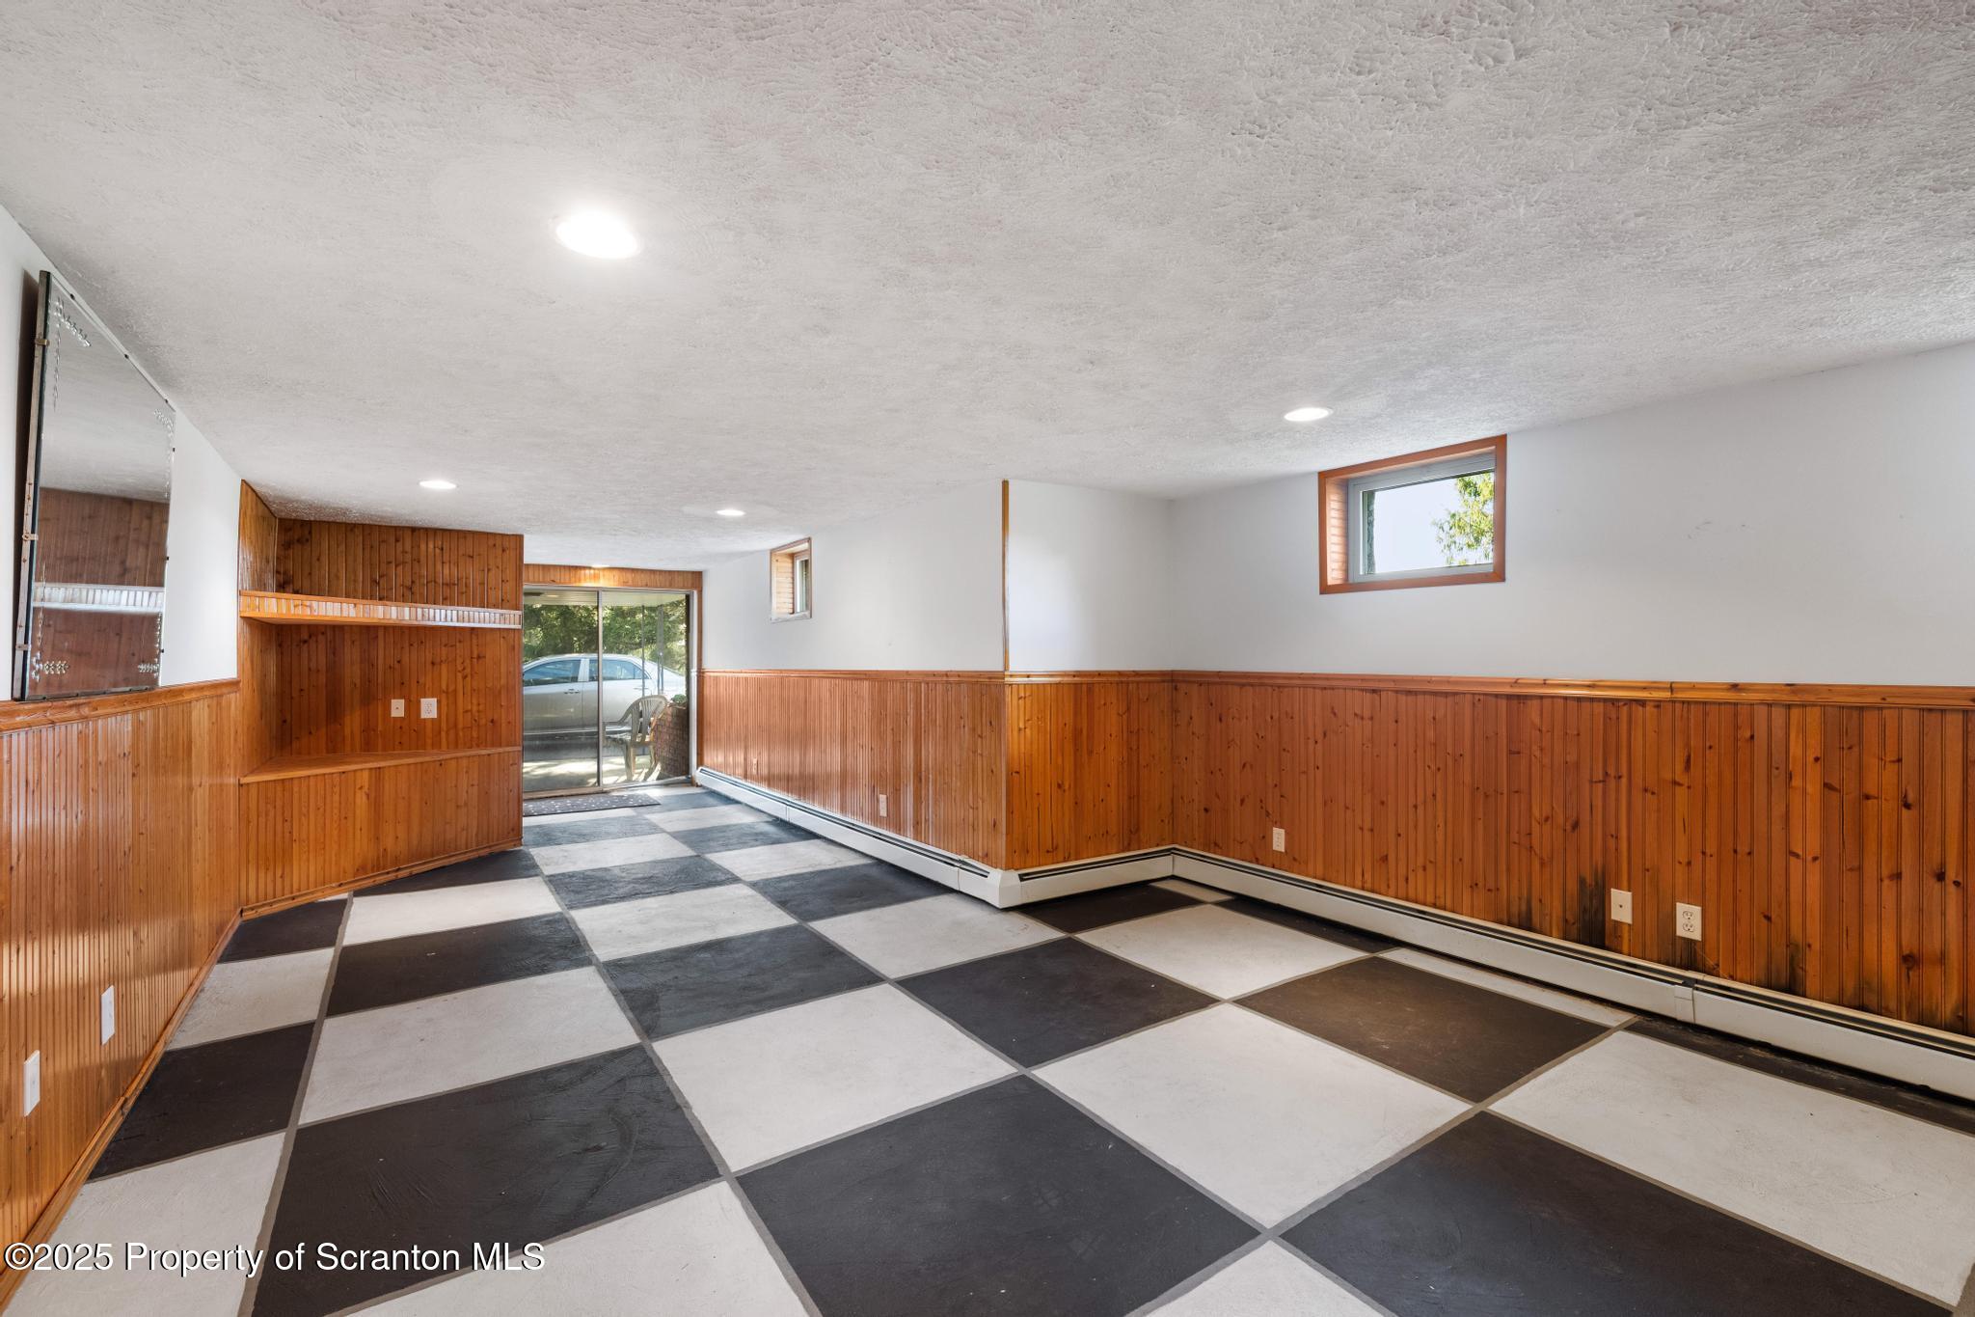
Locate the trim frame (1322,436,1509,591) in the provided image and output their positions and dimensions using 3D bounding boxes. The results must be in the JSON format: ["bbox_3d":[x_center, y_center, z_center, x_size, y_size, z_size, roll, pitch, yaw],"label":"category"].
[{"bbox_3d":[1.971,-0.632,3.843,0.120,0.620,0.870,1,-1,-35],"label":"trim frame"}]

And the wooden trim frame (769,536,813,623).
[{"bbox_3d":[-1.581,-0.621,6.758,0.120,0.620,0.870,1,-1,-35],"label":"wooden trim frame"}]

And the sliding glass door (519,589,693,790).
[{"bbox_3d":[-3.822,0.302,8.148,1.790,2.020,0.110,1,-1,-35],"label":"sliding glass door"}]

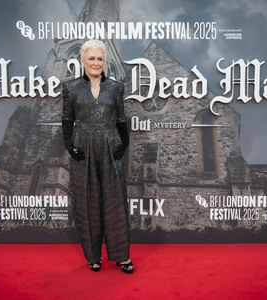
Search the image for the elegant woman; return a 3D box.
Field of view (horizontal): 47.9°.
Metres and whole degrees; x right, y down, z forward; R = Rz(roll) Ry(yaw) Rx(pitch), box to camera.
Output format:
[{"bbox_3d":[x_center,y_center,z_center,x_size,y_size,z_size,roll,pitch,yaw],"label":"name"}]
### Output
[{"bbox_3d":[-0.272,0.045,2.282,0.520,1.720,0.340,-1,3,-12],"label":"elegant woman"}]

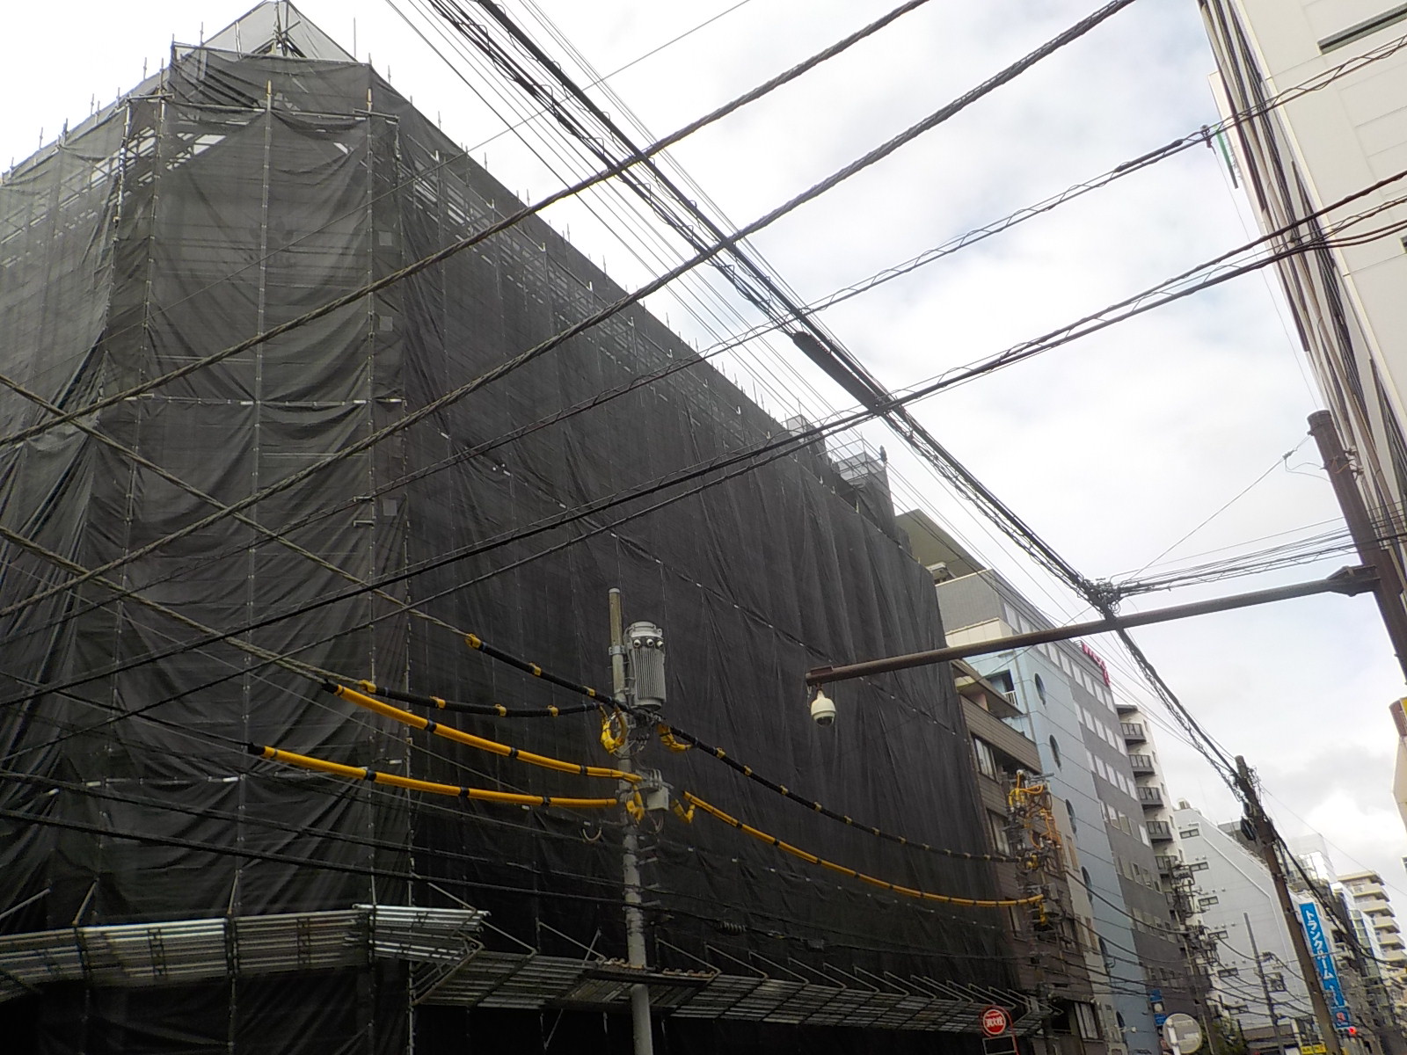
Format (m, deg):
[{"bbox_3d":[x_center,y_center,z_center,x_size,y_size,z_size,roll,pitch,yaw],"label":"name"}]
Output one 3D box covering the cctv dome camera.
[{"bbox_3d":[1.140,1.722,11.600,0.235,0.360,0.235,-9,-25,4],"label":"cctv dome camera"}]

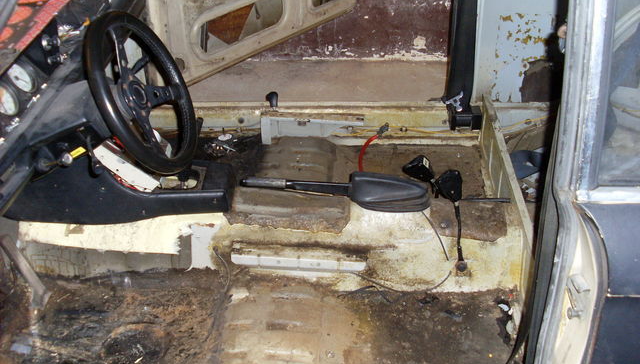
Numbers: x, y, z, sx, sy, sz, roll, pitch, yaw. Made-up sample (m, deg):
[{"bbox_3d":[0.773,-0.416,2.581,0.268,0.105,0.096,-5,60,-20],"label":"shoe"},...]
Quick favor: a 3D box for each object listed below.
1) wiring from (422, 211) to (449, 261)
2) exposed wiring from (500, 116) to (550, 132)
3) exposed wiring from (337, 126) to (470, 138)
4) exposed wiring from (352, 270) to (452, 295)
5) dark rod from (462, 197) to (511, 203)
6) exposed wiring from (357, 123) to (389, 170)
[{"bbox_3d":[0.287,0.133,1.747,0.065,0.100,0.060,0,33,2],"label":"wiring"},{"bbox_3d":[0.714,-0.200,2.441,0.175,0.050,0.040,0,33,2],"label":"exposed wiring"},{"bbox_3d":[0.290,-0.170,2.413,0.490,0.040,0.030,0,33,2],"label":"exposed wiring"},{"bbox_3d":[0.209,0.254,1.777,0.255,0.065,0.040,0,33,2],"label":"exposed wiring"},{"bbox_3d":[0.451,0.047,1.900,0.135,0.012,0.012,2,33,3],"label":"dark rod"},{"bbox_3d":[0.140,-0.095,1.879,0.082,0.130,0.050,0,33,2],"label":"exposed wiring"}]

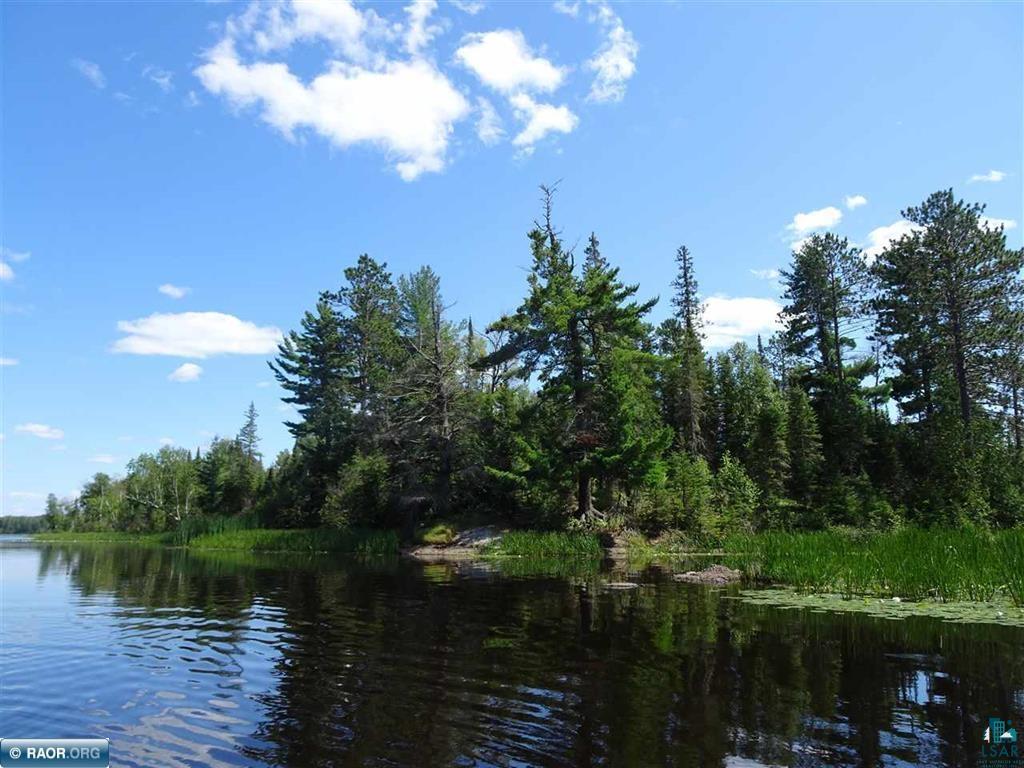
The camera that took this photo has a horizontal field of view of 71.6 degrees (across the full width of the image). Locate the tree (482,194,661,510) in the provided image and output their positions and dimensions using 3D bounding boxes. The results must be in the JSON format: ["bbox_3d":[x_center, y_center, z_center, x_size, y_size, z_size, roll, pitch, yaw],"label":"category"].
[{"bbox_3d":[3.090,-2.136,38.241,9.994,18.436,7.995,0,-12,0],"label":"tree"}]

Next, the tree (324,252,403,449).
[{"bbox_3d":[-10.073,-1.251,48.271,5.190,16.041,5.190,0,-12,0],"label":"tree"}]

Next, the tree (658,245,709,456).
[{"bbox_3d":[10.591,-1.434,43.712,3.088,15.242,3.088,0,-12,0],"label":"tree"}]

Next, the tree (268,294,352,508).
[{"bbox_3d":[-12.735,1.202,44.695,5.157,13.799,4.899,0,-12,0],"label":"tree"}]

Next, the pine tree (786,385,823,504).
[{"bbox_3d":[14.885,3.099,36.128,1.832,6.279,1.832,0,-12,0],"label":"pine tree"}]

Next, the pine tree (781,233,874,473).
[{"bbox_3d":[19.013,-1.650,42.736,5.665,15.969,5.382,0,-12,0],"label":"pine tree"}]

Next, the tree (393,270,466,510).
[{"bbox_3d":[-4.623,0.113,40.325,4.084,14.361,3.880,0,-12,0],"label":"tree"}]

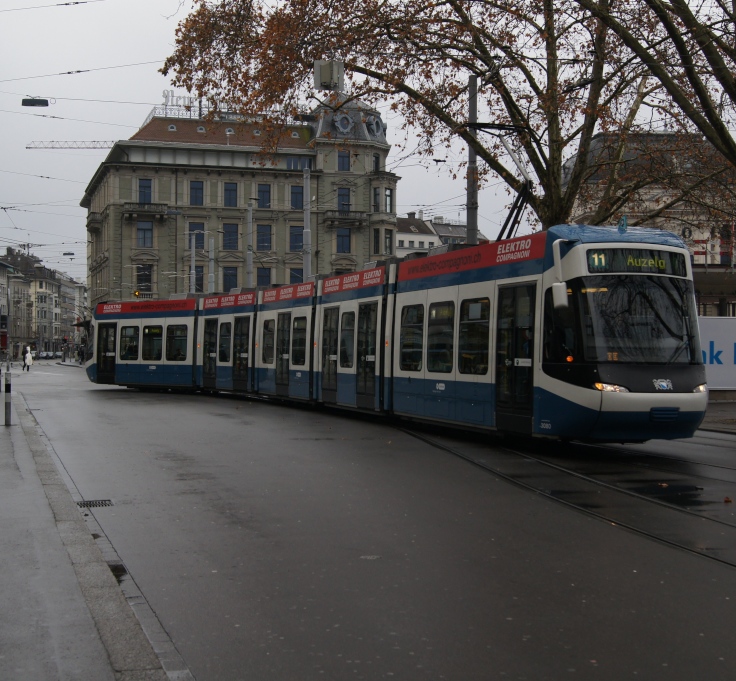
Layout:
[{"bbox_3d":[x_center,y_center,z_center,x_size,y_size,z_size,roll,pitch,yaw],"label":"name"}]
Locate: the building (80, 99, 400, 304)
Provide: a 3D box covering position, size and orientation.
[{"bbox_3d":[-15.100,-11.300,119.000,28.300,27.000,28.000,0,0,-18],"label":"building"}]

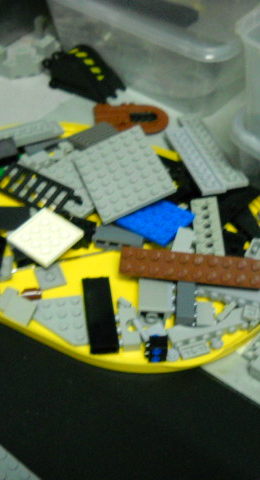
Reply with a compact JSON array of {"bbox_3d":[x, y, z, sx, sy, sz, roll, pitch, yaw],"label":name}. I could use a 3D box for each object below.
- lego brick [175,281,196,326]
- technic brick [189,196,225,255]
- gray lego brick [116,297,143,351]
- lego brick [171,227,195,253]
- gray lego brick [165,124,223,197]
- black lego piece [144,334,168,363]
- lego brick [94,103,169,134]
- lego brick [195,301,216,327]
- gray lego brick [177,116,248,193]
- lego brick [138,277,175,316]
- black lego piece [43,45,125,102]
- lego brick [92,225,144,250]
[{"bbox_3d":[0.032,0.033,0.426,0.011,0.008,0.032,2,51,2],"label":"lego brick"},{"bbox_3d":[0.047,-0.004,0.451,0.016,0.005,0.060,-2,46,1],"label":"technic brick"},{"bbox_3d":[-0.001,0.046,0.416,0.011,0.008,0.032,-5,51,-4],"label":"gray lego brick"},{"bbox_3d":[0.031,0.006,0.448,0.011,0.008,0.028,13,52,10],"label":"lego brick"},{"bbox_3d":[0.042,-0.053,0.499,0.016,0.005,0.064,-10,48,-19],"label":"gray lego brick"},{"bbox_3d":[0.014,0.059,0.404,0.012,0.010,0.011,0,51,0],"label":"black lego piece"},{"bbox_3d":[0.001,-0.082,0.526,0.052,0.005,0.032,0,51,0],"label":"lego brick"},{"bbox_3d":[0.041,0.042,0.423,0.011,0.008,0.016,1,47,-3],"label":"lego brick"},{"bbox_3d":[0.055,-0.058,0.501,0.016,0.005,0.066,-15,50,-17],"label":"gray lego brick"},{"bbox_3d":[0.015,0.033,0.429,0.021,0.008,0.024,3,47,-2],"label":"lego brick"},{"bbox_3d":[-0.037,-0.126,0.570,0.060,0.017,0.040,23,50,17],"label":"black lego piece"},{"bbox_3d":[-0.006,0.001,0.453,0.031,0.008,0.011,9,51,7],"label":"lego brick"}]

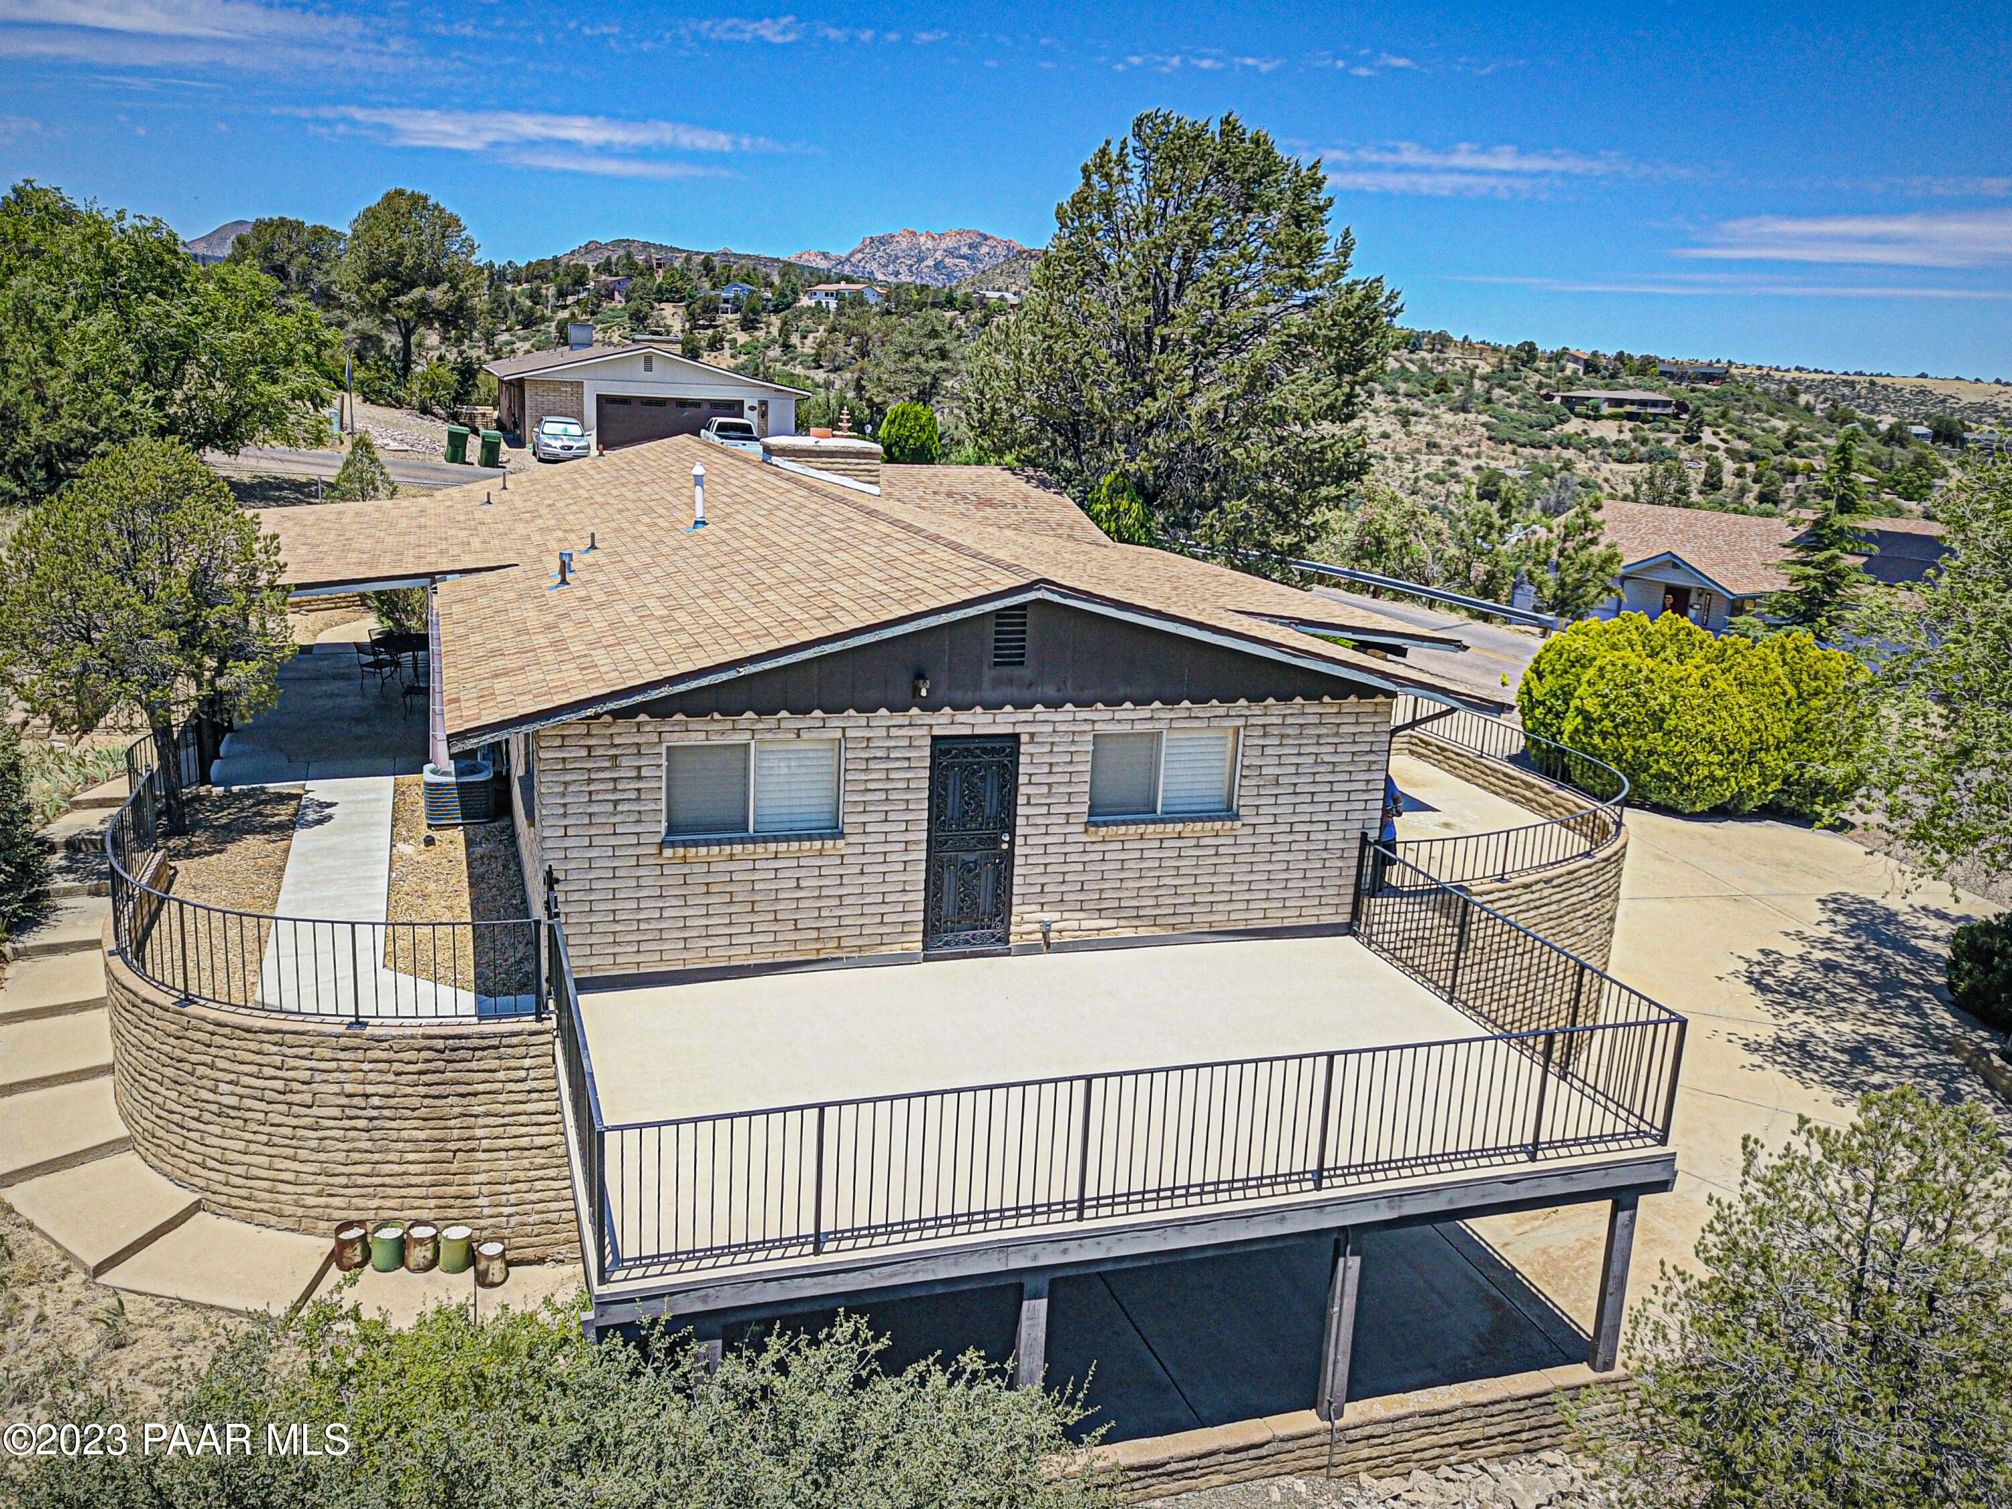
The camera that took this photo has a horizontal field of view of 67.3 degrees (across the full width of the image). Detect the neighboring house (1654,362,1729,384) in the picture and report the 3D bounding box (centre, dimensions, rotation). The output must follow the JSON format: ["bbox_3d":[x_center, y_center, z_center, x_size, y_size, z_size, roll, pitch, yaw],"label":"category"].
[{"bbox_3d":[158.909,-88.173,350.000,16.000,4.800,10.000,6,14,11],"label":"neighboring house"}]

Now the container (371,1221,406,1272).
[{"bbox_3d":[-5.030,4.020,12.330,0.237,0.327,0.237,-2,15,-18],"label":"container"}]

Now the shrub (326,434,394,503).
[{"bbox_3d":[-14.500,-6.414,34.000,1.500,1.650,1.500,3,14,0],"label":"shrub"}]

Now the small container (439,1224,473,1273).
[{"bbox_3d":[-4.404,3.963,12.121,0.241,0.300,0.241,-2,15,-19],"label":"small container"}]

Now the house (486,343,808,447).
[{"bbox_3d":[-14.700,-14.520,61.200,11.600,3.950,8.500,-3,15,-20],"label":"house"}]

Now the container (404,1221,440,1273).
[{"bbox_3d":[-4.671,3.947,12.103,0.238,0.313,0.238,-2,15,-19],"label":"container"}]

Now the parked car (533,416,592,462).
[{"bbox_3d":[-15.130,-10.709,51.350,1.800,1.450,4.600,-3,15,-20],"label":"parked car"}]

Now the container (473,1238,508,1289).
[{"bbox_3d":[-4.096,4.069,12.062,0.241,0.295,0.241,-2,15,-19],"label":"container"}]

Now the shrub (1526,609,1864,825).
[{"bbox_3d":[12.819,-0.775,28.195,6.100,3.350,3.100,3,14,-2],"label":"shrub"}]

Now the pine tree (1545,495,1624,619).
[{"bbox_3d":[16.628,-5.520,43.500,2.500,4.000,2.400,8,15,20],"label":"pine tree"}]

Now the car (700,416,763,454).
[{"bbox_3d":[-9.480,-10.566,51.650,1.820,1.700,5.100,-3,15,-20],"label":"car"}]

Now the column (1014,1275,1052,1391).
[{"bbox_3d":[0.161,4.345,10.570,0.185,1.540,0.120,-2,15,-18],"label":"column"}]

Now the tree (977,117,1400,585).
[{"bbox_3d":[4.250,-9.687,37.000,10.500,11.700,10.000,3,14,0],"label":"tree"}]

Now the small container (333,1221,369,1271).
[{"bbox_3d":[-5.221,3.931,12.080,0.241,0.299,0.241,-2,15,-19],"label":"small container"}]

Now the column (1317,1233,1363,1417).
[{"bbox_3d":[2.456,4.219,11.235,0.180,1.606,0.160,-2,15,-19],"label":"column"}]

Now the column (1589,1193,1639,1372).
[{"bbox_3d":[4.870,4.235,12.120,0.185,1.580,0.120,-2,15,-18],"label":"column"}]

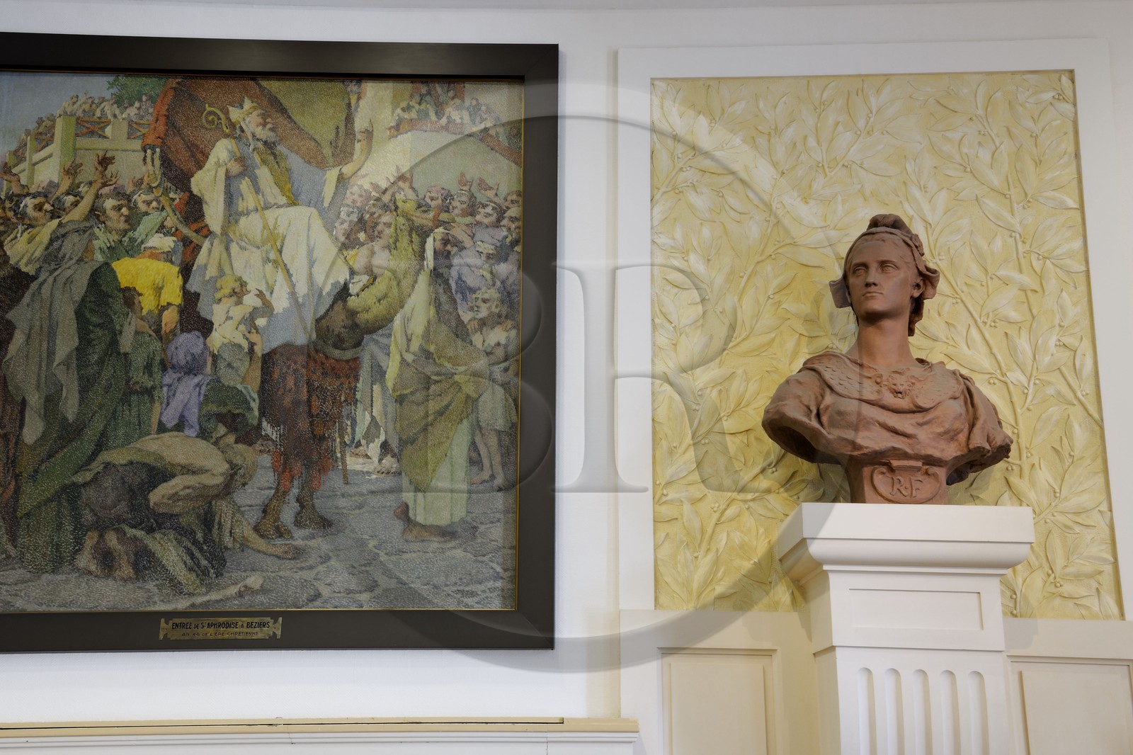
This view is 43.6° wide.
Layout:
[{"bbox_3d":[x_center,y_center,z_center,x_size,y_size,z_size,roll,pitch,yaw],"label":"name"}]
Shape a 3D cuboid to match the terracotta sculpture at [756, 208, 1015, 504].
[{"bbox_3d":[0.748,-0.038,3.348,0.577,0.739,0.360,1,-14,-2],"label":"terracotta sculpture"}]

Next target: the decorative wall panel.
[{"bbox_3d":[0.764,-0.115,3.571,1.095,1.400,0.050,0,-14,0],"label":"decorative wall panel"}]

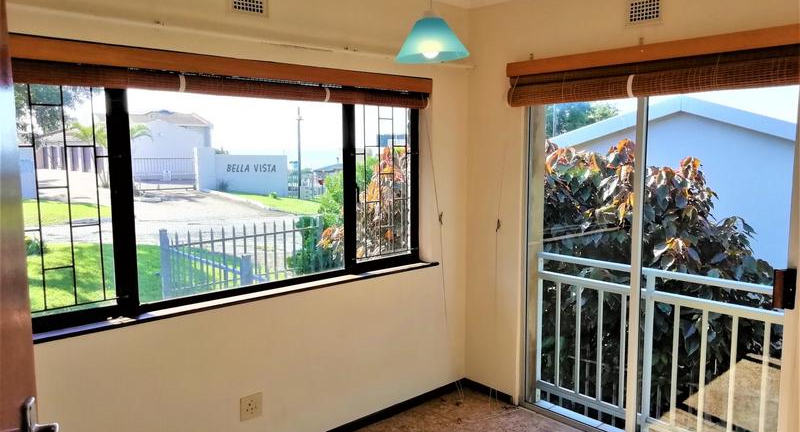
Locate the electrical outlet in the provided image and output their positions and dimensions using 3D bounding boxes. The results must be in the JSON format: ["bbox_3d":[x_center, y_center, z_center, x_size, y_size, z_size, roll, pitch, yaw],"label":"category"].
[{"bbox_3d":[-0.749,0.963,3.029,0.123,0.119,0.014,-6,9,-42],"label":"electrical outlet"}]

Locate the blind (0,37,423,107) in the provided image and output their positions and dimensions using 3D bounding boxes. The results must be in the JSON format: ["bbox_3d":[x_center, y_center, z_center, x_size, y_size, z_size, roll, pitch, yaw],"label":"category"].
[{"bbox_3d":[-0.696,-0.669,2.960,2.375,0.185,0.090,-6,9,-42],"label":"blind"}]

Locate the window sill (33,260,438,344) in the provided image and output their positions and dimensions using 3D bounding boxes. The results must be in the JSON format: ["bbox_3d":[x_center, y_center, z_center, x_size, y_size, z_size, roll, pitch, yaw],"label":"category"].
[{"bbox_3d":[-0.676,0.411,3.111,2.380,0.025,0.140,-6,9,-42],"label":"window sill"}]

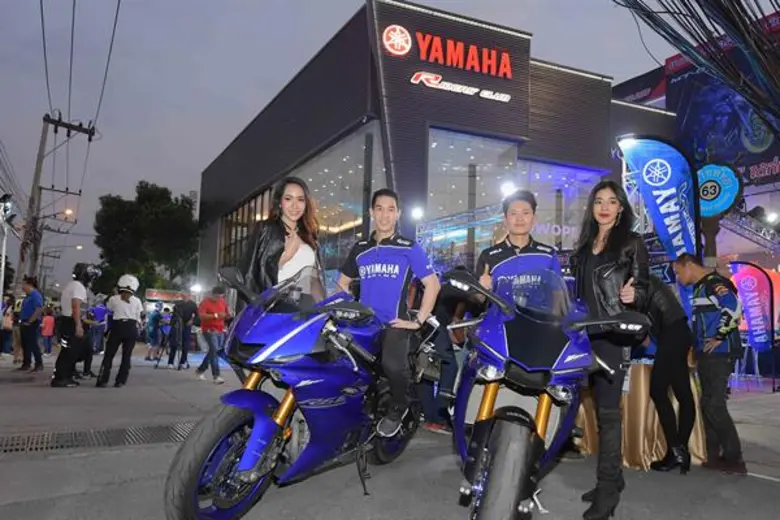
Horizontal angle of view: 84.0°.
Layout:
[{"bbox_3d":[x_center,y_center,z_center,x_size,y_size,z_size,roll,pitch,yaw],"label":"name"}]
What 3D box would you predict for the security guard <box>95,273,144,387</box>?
[{"bbox_3d":[-3.734,1.046,6.072,0.580,1.660,0.400,0,-5,6],"label":"security guard"}]

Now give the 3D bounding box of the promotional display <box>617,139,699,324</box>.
[{"bbox_3d":[2.703,0.135,4.270,0.800,2.750,0.120,-1,-6,12],"label":"promotional display"}]

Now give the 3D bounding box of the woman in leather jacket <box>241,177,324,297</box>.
[{"bbox_3d":[-0.600,0.390,2.467,0.520,1.760,0.380,3,-6,-27],"label":"woman in leather jacket"}]

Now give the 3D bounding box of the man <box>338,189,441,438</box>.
[{"bbox_3d":[0.019,0.294,2.433,0.600,1.420,0.580,-1,-6,18],"label":"man"}]

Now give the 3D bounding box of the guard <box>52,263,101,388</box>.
[{"bbox_3d":[-4.380,0.926,6.117,0.450,1.760,0.540,5,-7,-37],"label":"guard"}]

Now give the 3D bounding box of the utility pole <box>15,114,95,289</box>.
[{"bbox_3d":[-17.449,-2.023,22.470,2.300,10.700,0.400,10,-9,-38],"label":"utility pole"}]

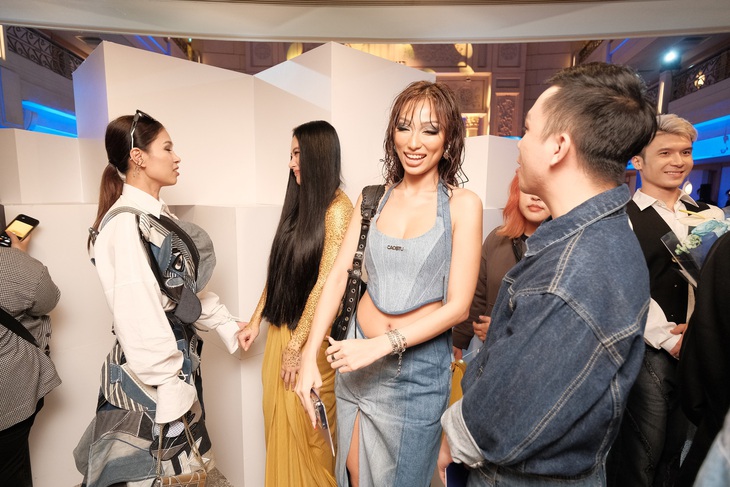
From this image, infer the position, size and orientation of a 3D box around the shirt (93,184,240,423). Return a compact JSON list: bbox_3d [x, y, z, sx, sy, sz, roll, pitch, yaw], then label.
[{"bbox_3d":[-0.597,0.172,1.200,0.410,0.660,0.420,-3,6,-25],"label":"shirt"}]

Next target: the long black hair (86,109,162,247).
[{"bbox_3d":[-0.766,-0.202,1.250,0.215,0.425,0.165,-3,6,-25],"label":"long black hair"}]

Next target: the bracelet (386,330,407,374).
[{"bbox_3d":[0.078,0.266,0.950,0.055,0.110,0.055,3,6,30],"label":"bracelet"}]

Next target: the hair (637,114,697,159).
[{"bbox_3d":[1.018,-0.361,1.310,0.165,0.145,0.190,2,6,16],"label":"hair"}]

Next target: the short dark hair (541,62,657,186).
[{"bbox_3d":[0.425,-0.212,0.715,0.165,0.210,0.195,-4,7,-36],"label":"short dark hair"}]

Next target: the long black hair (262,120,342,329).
[{"bbox_3d":[-0.216,-0.058,1.340,0.260,0.730,0.220,-3,6,-25],"label":"long black hair"}]

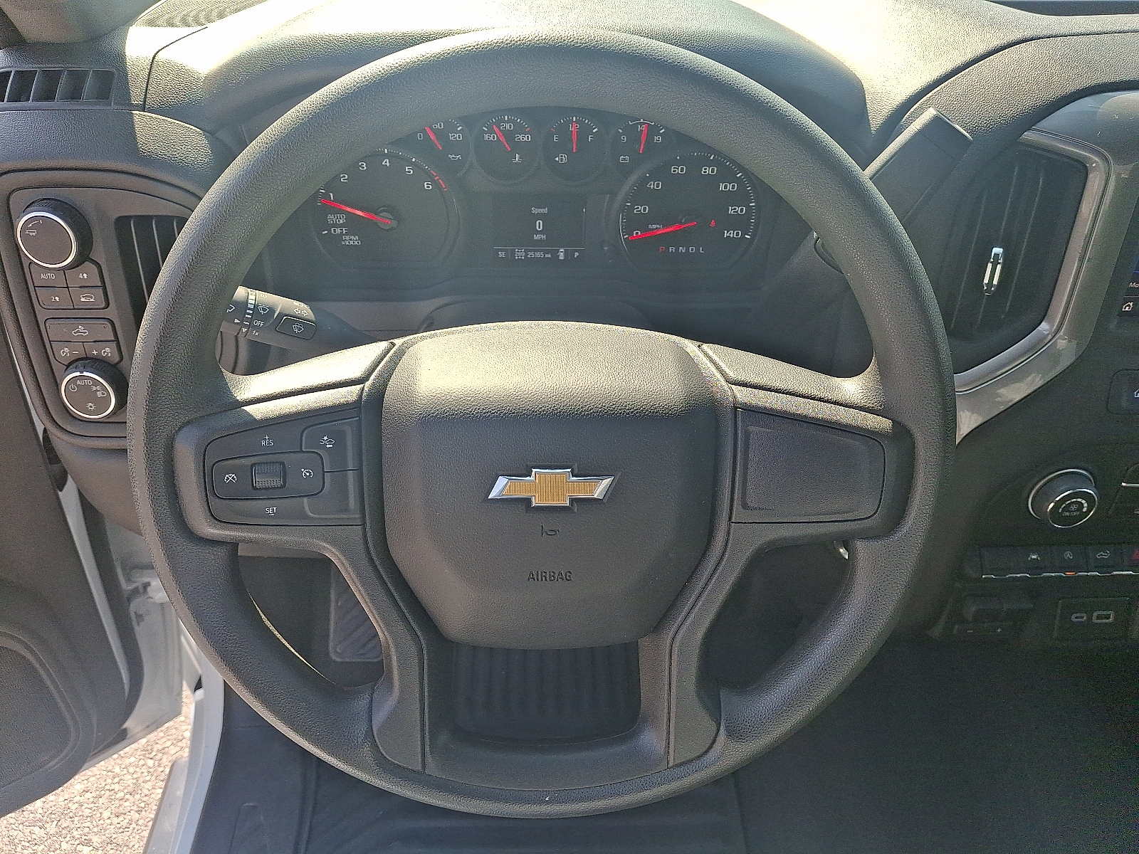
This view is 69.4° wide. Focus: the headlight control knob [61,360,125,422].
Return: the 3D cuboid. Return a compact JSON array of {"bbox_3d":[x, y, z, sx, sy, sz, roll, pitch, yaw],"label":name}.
[{"bbox_3d":[-0.342,-0.027,0.591,0.039,0.039,0.019,0,26,-2],"label":"headlight control knob"}]

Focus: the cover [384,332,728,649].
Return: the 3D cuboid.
[{"bbox_3d":[-0.009,0.034,0.417,0.162,0.165,0.045,0,16,-3],"label":"cover"}]

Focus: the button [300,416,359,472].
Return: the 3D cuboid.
[{"bbox_3d":[-0.116,0.009,0.403,0.028,0.025,0.009,0,13,-2],"label":"button"}]

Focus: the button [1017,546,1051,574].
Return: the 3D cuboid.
[{"bbox_3d":[0.334,0.096,0.592,0.025,0.020,0.009,0,-3,-2],"label":"button"}]

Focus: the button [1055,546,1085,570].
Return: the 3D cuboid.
[{"bbox_3d":[0.359,0.095,0.592,0.024,0.018,0.009,0,-3,-2],"label":"button"}]

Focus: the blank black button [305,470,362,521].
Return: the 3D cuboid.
[{"bbox_3d":[-0.115,0.032,0.404,0.026,0.026,0.009,0,16,-3],"label":"blank black button"}]

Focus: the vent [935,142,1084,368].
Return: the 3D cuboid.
[{"bbox_3d":[0.310,-0.123,0.591,0.083,0.163,0.030,1,26,0],"label":"vent"}]

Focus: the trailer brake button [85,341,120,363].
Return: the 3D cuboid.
[{"bbox_3d":[-0.333,-0.055,0.591,0.024,0.018,0.008,0,26,-2],"label":"trailer brake button"}]

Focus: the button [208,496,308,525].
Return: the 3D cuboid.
[{"bbox_3d":[-0.150,0.040,0.404,0.046,0.015,0.009,0,16,-3],"label":"button"}]

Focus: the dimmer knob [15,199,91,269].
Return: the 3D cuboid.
[{"bbox_3d":[-0.345,-0.129,0.553,0.040,0.040,0.021,0,27,-2],"label":"dimmer knob"}]

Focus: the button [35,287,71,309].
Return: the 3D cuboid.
[{"bbox_3d":[-0.365,-0.092,0.584,0.024,0.015,0.009,0,27,-2],"label":"button"}]

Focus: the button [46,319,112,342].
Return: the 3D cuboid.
[{"bbox_3d":[-0.344,-0.070,0.583,0.045,0.017,0.008,0,26,-2],"label":"button"}]

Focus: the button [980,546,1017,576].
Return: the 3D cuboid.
[{"bbox_3d":[0.308,0.096,0.592,0.025,0.021,0.009,0,-3,-2],"label":"button"}]

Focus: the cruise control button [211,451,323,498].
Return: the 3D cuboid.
[{"bbox_3d":[-0.144,0.022,0.397,0.051,0.024,0.009,0,16,-3],"label":"cruise control button"}]

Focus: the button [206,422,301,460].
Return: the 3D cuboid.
[{"bbox_3d":[-0.153,0.007,0.402,0.047,0.019,0.009,0,13,-2],"label":"button"}]

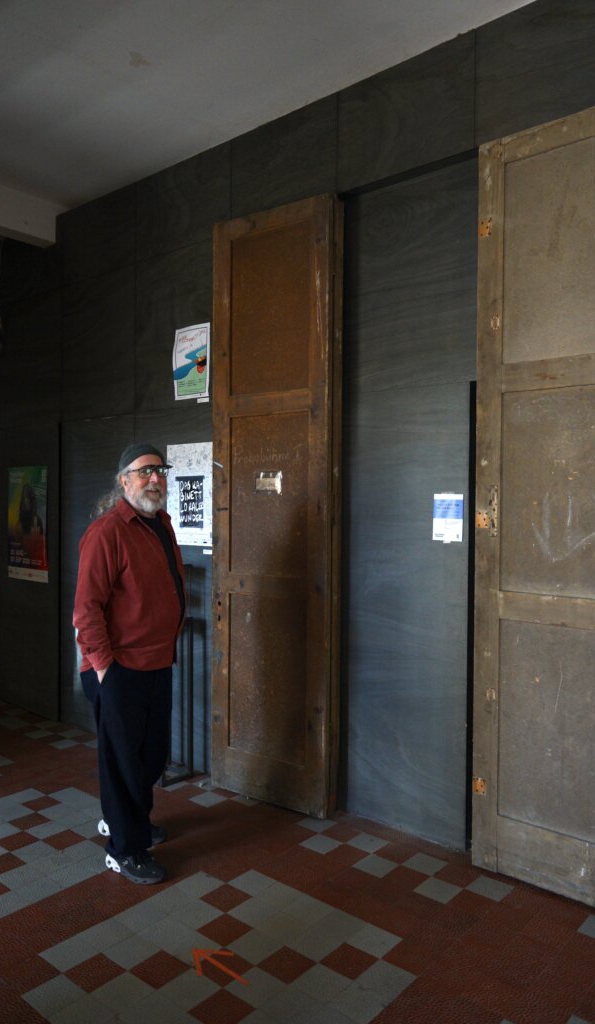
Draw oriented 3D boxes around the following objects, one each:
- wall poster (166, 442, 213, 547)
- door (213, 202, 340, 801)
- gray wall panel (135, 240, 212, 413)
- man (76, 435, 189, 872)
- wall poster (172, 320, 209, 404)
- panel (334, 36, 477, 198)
[{"bbox_3d":[-0.631,-0.102,4.332,0.418,0.591,0.010,1,1,40],"label":"wall poster"},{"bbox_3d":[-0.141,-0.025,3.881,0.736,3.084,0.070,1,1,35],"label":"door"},{"bbox_3d":[-0.683,-1.089,4.390,0.861,0.962,0.030,1,1,40],"label":"gray wall panel"},{"bbox_3d":[-0.719,0.616,3.296,0.500,1.815,0.540,1,1,19],"label":"man"},{"bbox_3d":[-0.615,-0.869,4.308,0.297,0.420,0.010,1,1,40],"label":"wall poster"},{"bbox_3d":[0.484,-1.800,3.385,0.730,0.489,0.030,1,1,40],"label":"panel"}]

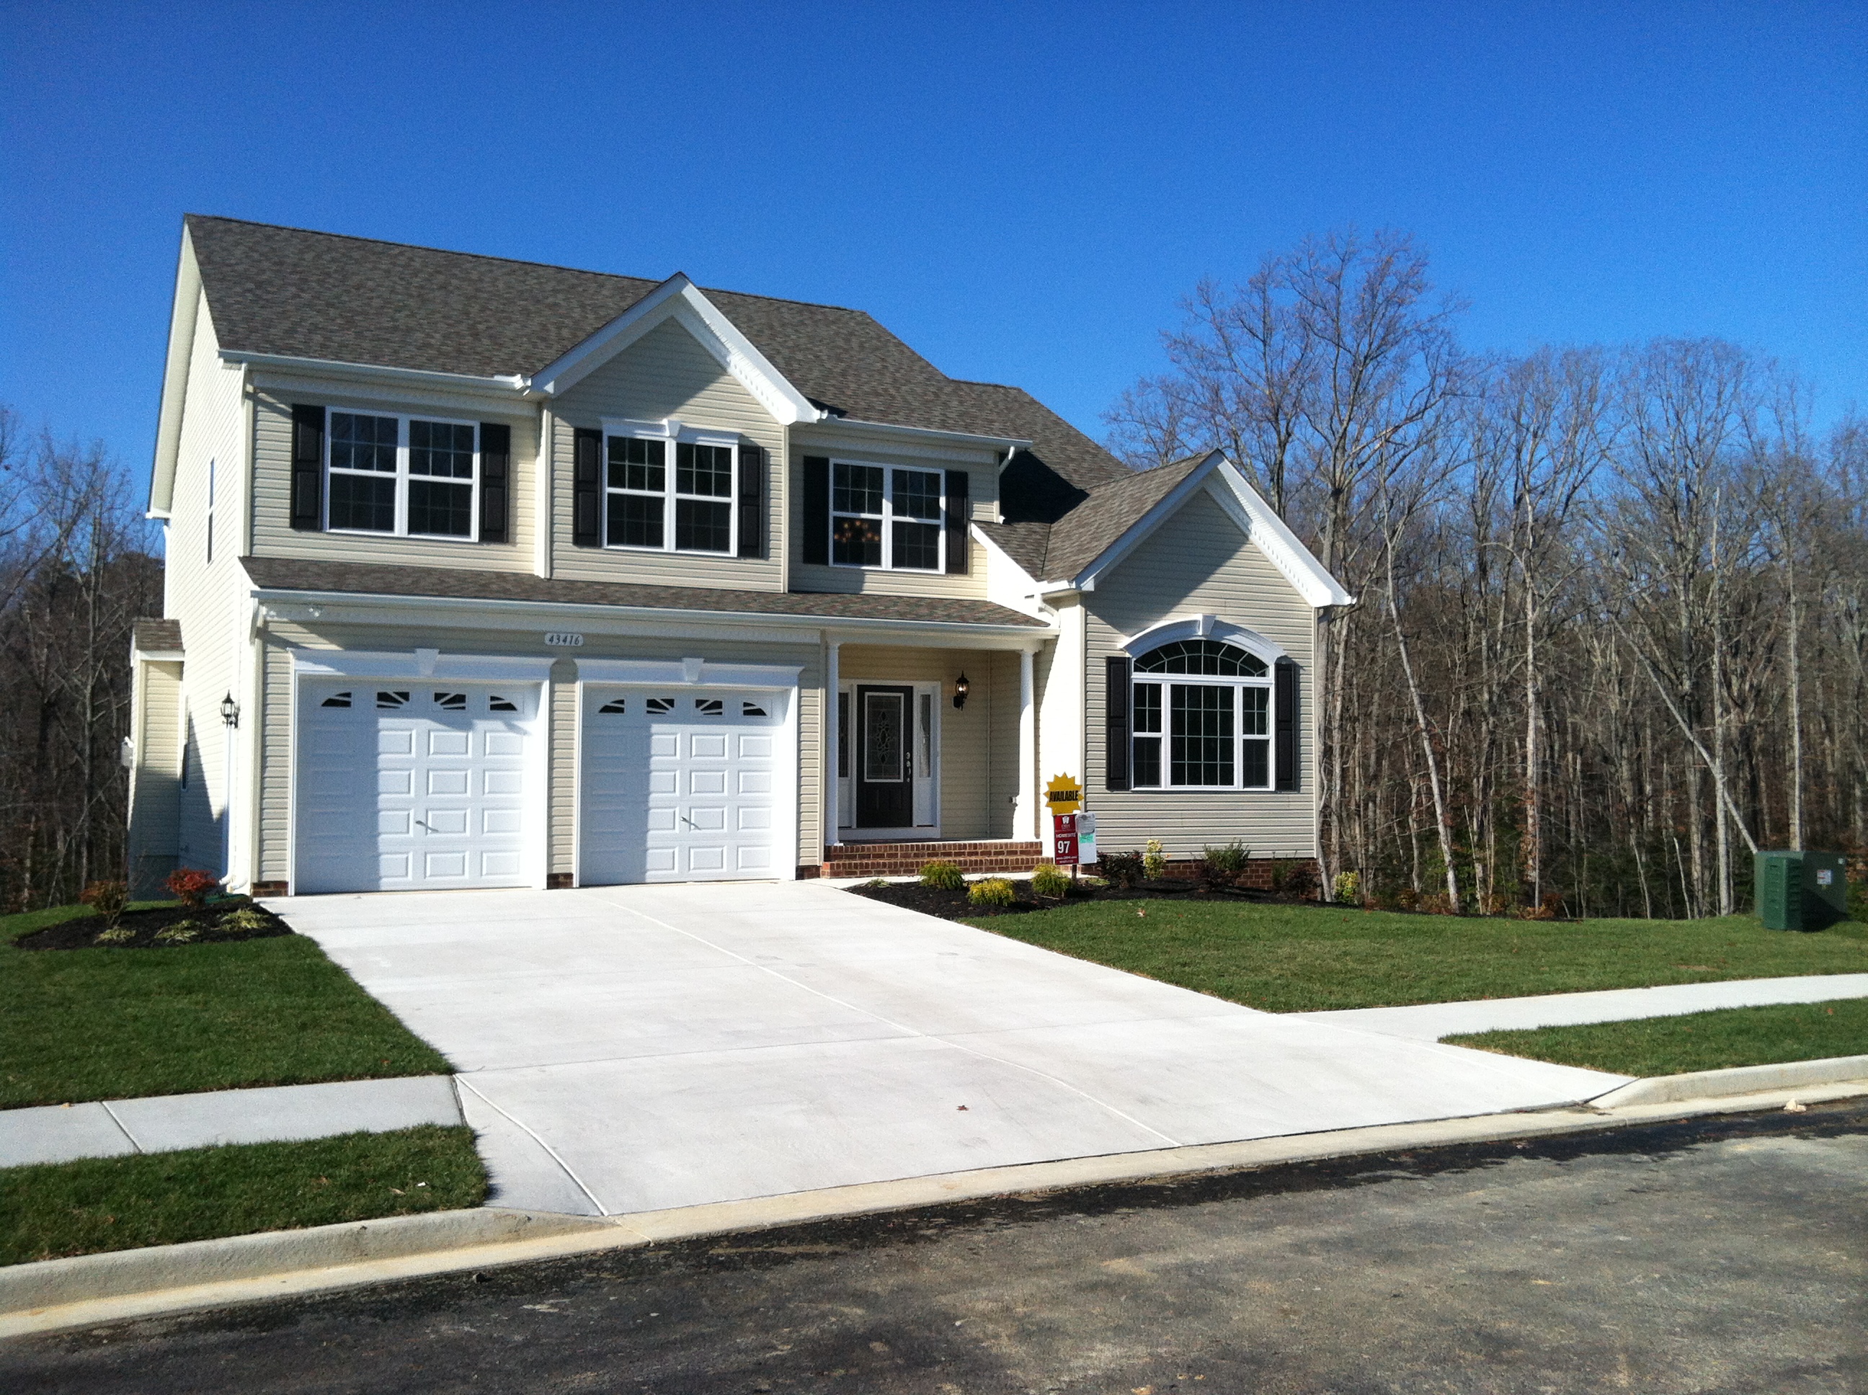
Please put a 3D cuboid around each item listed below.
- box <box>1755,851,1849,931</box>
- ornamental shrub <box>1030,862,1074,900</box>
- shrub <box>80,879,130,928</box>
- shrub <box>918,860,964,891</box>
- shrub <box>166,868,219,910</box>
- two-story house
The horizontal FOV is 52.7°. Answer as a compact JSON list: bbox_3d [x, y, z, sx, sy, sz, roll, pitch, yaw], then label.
[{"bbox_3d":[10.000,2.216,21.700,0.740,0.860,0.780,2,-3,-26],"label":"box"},{"bbox_3d":[1.391,2.155,22.321,0.464,0.406,0.464,0,-3,0],"label":"ornamental shrub"},{"bbox_3d":[-7.954,1.979,18.079,0.457,0.457,0.457,2,-3,-26],"label":"shrub"},{"bbox_3d":[0.086,2.107,22.321,0.514,0.348,0.514,0,-3,0],"label":"shrub"},{"bbox_3d":[-7.775,2.007,19.796,0.559,0.426,0.559,2,-3,-26],"label":"shrub"},{"bbox_3d":[-4.192,-2.034,29.135,14.342,9.676,15.352,2,-3,-26],"label":"two-story house"}]

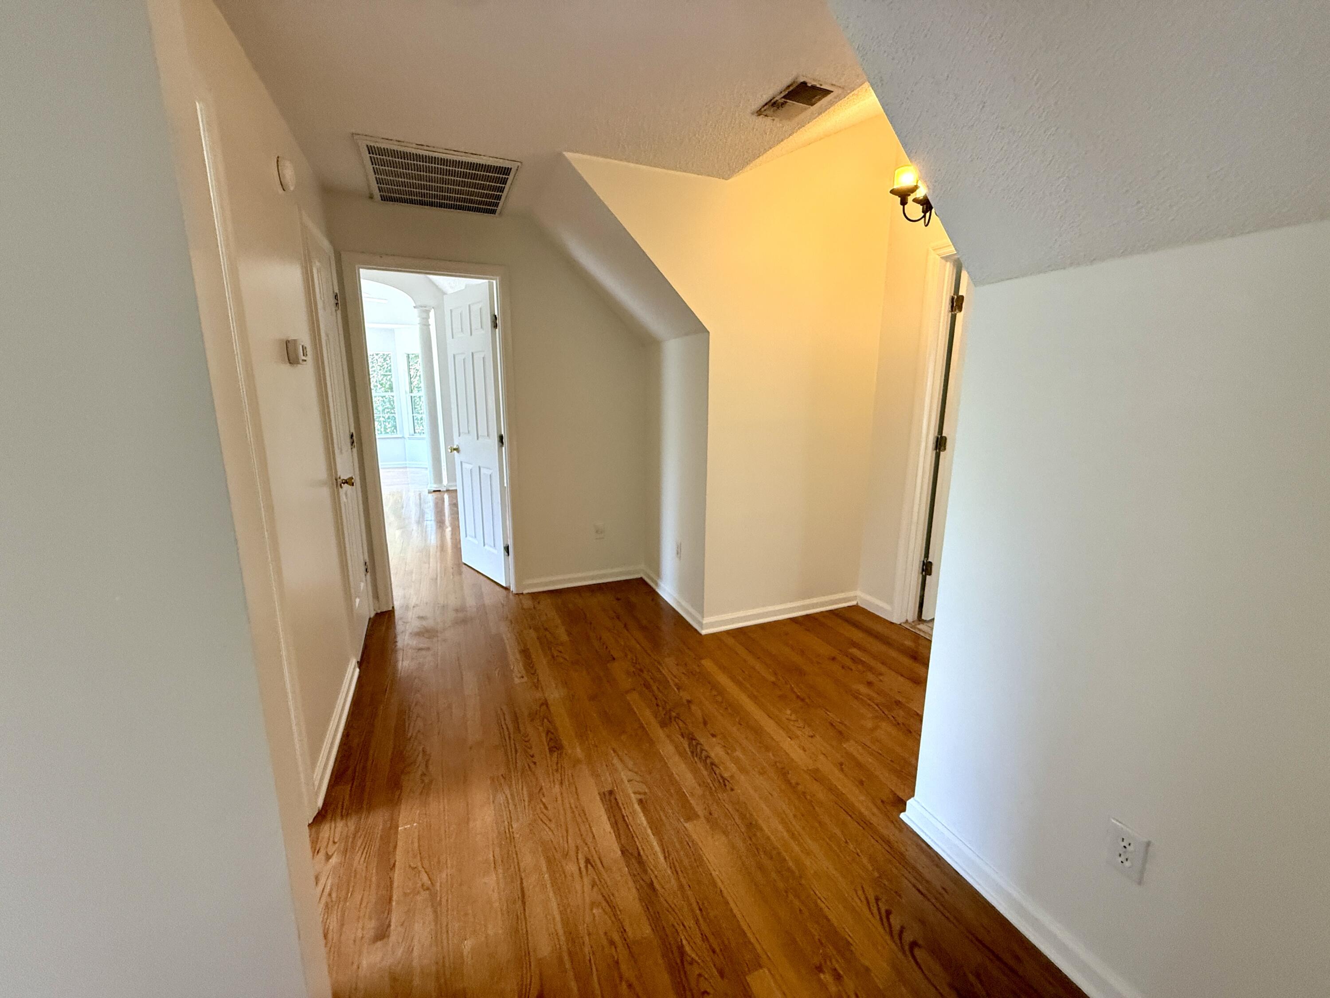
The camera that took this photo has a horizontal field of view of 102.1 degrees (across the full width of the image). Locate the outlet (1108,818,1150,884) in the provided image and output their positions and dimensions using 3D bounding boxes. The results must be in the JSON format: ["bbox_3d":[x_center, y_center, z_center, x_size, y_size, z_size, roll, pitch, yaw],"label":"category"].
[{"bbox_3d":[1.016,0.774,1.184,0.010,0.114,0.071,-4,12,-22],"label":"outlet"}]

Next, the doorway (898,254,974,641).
[{"bbox_3d":[1.629,-0.210,2.722,0.140,2.130,0.860,-4,12,-22],"label":"doorway"}]

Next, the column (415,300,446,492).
[{"bbox_3d":[-3.256,-1.359,7.481,0.240,2.490,0.240,-4,12,-22],"label":"column"}]

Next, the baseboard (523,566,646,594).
[{"bbox_3d":[-0.582,0.584,3.923,0.876,0.088,0.020,-4,12,-22],"label":"baseboard"}]

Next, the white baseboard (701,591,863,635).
[{"bbox_3d":[0.751,0.700,3.360,1.152,0.090,0.020,-4,12,-22],"label":"white baseboard"}]

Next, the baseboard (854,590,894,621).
[{"bbox_3d":[1.363,0.688,3.437,0.020,0.090,0.312,-4,12,-22],"label":"baseboard"}]

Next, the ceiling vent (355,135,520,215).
[{"bbox_3d":[-1.152,-1.621,2.761,0.690,0.030,0.830,-4,12,-22],"label":"ceiling vent"}]

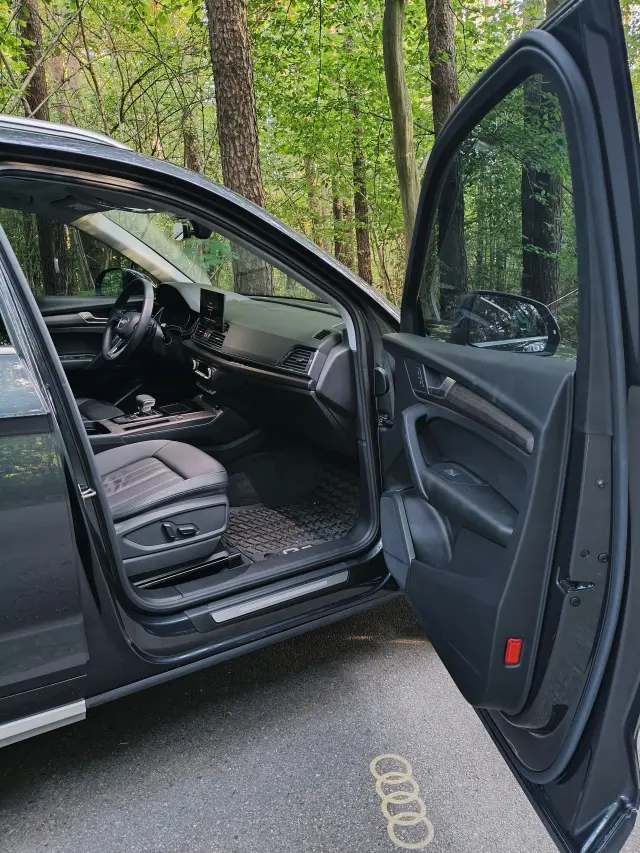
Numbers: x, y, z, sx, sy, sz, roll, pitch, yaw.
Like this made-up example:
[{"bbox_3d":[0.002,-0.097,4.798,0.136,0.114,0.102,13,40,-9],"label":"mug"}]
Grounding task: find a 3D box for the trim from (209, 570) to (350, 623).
[{"bbox_3d":[-0.107,0.488,1.842,0.440,0.025,0.050,-12,19,-27],"label":"trim"}]

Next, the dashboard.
[{"bbox_3d":[-0.245,-0.299,2.500,0.500,0.470,1.420,-12,19,-27],"label":"dashboard"}]

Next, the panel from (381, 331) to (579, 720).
[{"bbox_3d":[0.276,0.155,1.451,0.150,0.740,0.950,-5,17,-8],"label":"panel"}]

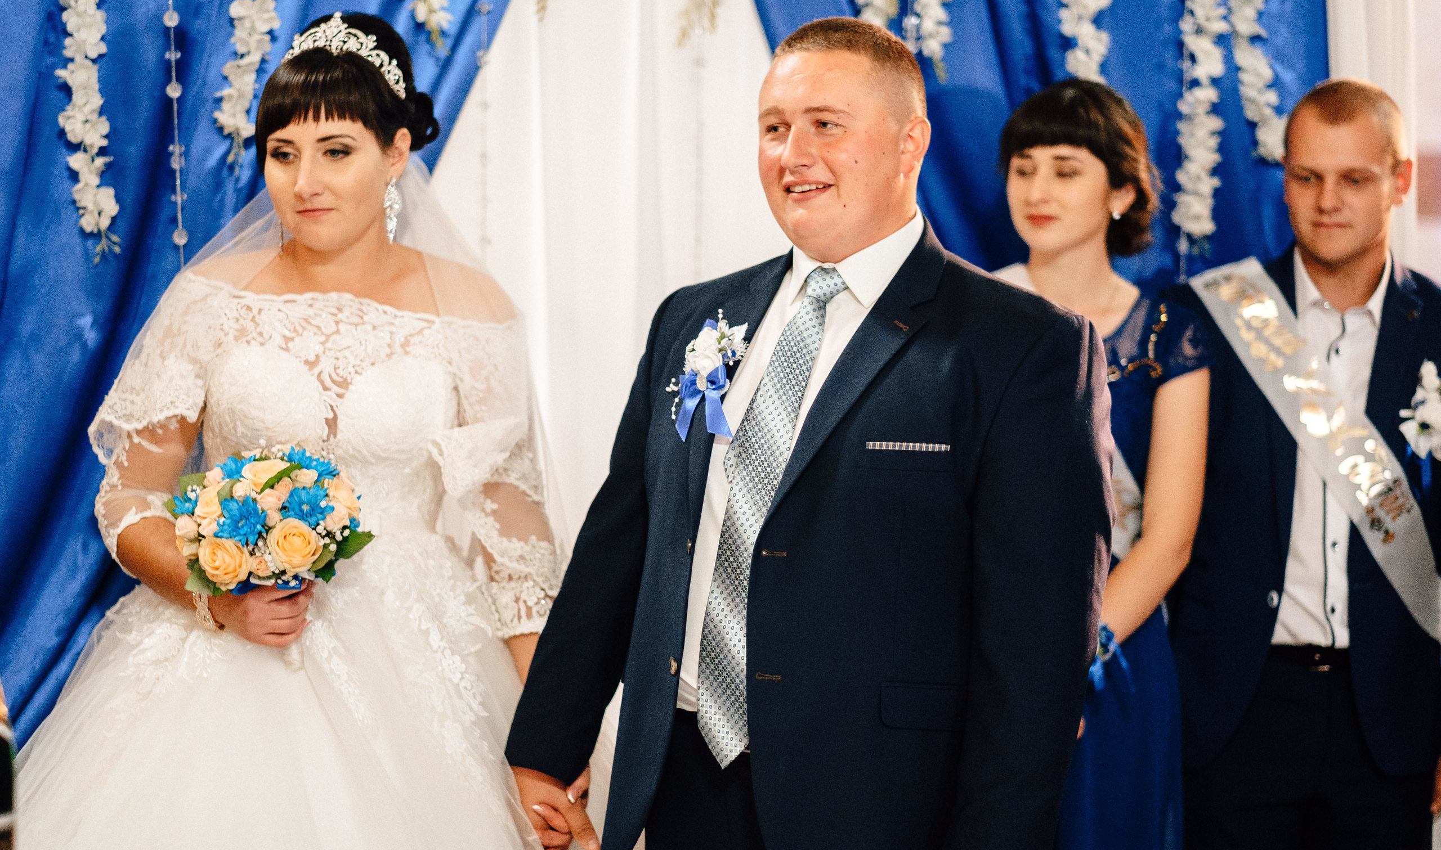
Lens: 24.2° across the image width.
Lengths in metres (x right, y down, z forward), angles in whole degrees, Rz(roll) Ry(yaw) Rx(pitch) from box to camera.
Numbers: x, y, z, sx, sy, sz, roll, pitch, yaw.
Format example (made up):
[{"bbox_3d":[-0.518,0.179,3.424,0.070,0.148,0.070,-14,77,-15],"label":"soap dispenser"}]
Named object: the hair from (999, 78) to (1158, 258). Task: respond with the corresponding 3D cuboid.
[{"bbox_3d":[0.481,-0.346,4.520,0.190,0.240,0.230,2,5,33],"label":"hair"}]

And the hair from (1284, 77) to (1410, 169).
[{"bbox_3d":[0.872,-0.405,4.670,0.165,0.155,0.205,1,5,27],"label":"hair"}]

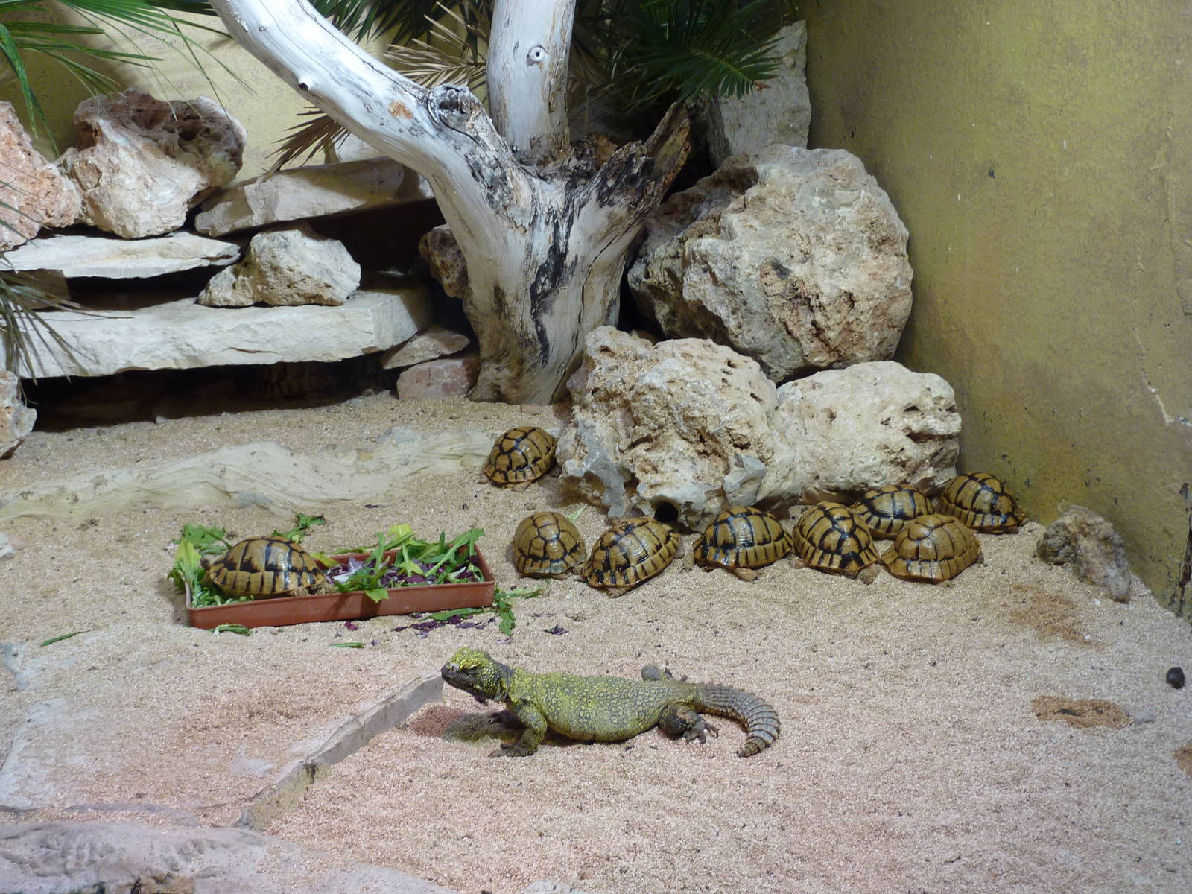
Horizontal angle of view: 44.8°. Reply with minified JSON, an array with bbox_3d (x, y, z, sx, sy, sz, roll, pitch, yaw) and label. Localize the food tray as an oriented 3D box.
[{"bbox_3d":[-0.274,0.150,1.550,0.313,0.028,0.118,-4,15,-14],"label":"food tray"}]

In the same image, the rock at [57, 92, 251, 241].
[{"bbox_3d":[-0.714,-0.459,2.341,0.280,0.225,0.220,0,15,0],"label":"rock"}]

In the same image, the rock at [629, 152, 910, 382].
[{"bbox_3d":[0.244,-0.264,2.080,0.395,0.330,0.300,0,15,0],"label":"rock"}]

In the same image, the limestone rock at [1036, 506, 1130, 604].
[{"bbox_3d":[0.527,0.118,1.580,0.080,0.080,0.120,-6,16,-21],"label":"limestone rock"}]

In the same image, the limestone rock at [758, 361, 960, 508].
[{"bbox_3d":[0.341,-0.018,1.900,0.260,0.175,0.200,0,15,0],"label":"limestone rock"}]

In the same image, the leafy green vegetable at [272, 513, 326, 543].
[{"bbox_3d":[-0.361,0.098,1.755,0.063,0.022,0.080,0,15,0],"label":"leafy green vegetable"}]

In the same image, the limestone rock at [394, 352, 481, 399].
[{"bbox_3d":[-0.264,-0.117,2.420,0.142,0.070,0.110,0,15,0],"label":"limestone rock"}]

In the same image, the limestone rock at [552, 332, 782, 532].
[{"bbox_3d":[0.086,-0.025,1.810,0.270,0.235,0.215,0,15,0],"label":"limestone rock"}]

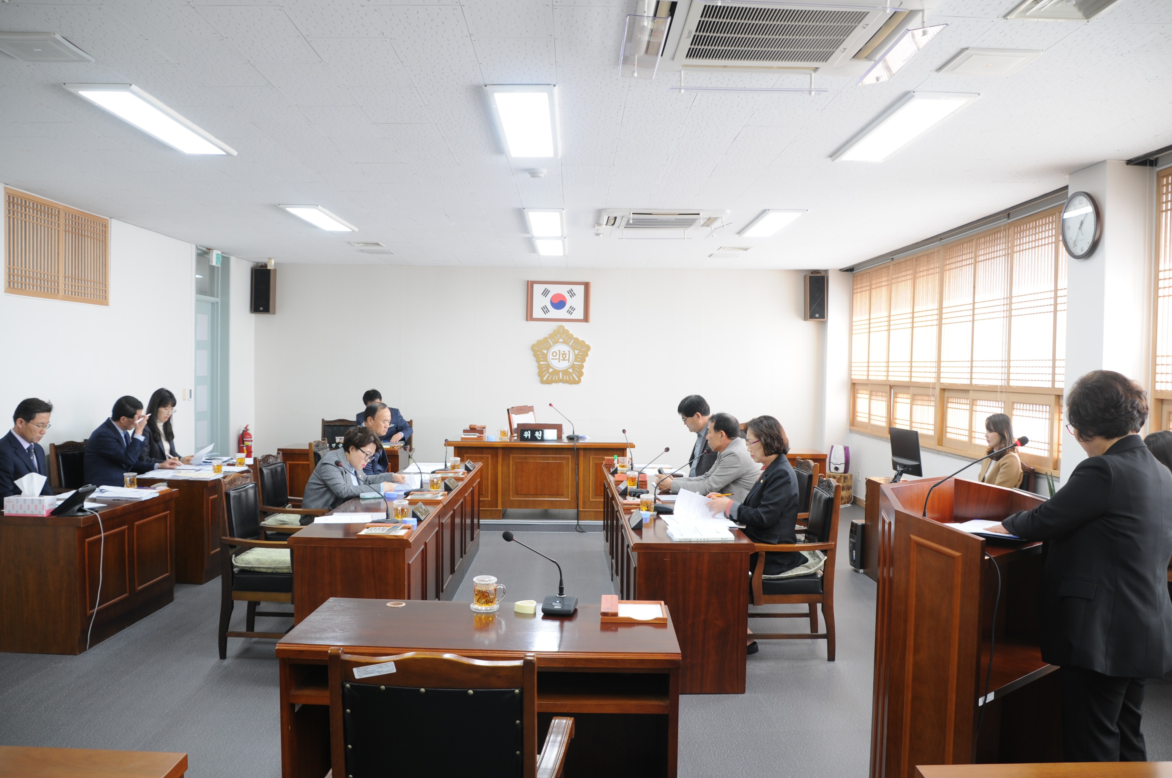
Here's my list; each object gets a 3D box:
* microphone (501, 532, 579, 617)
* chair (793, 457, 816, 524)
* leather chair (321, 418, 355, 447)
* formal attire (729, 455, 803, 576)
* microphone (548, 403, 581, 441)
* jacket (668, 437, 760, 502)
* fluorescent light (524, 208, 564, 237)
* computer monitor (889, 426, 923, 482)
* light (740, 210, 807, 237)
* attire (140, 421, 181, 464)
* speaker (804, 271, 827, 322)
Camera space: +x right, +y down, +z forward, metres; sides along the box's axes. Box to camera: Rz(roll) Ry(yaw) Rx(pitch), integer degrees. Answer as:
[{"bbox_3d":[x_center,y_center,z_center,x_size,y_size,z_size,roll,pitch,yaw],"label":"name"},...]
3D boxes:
[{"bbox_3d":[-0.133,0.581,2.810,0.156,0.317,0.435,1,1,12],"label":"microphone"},{"bbox_3d":[1.198,0.949,5.934,0.600,0.955,0.560,1,1,-1],"label":"chair"},{"bbox_3d":[-2.801,0.842,9.808,0.570,0.980,0.570,1,1,-1],"label":"leather chair"},{"bbox_3d":[0.996,0.733,5.010,0.410,0.700,0.440,1,1,-8],"label":"formal attire"},{"bbox_3d":[-0.186,0.319,8.549,0.273,0.341,0.307,0,2,-28],"label":"microphone"},{"bbox_3d":[0.887,0.613,5.809,0.680,0.580,0.520,1,1,-1],"label":"jacket"},{"bbox_3d":[-0.337,-1.393,7.491,0.320,0.056,1.200,1,1,-1],"label":"fluorescent light"},{"bbox_3d":[2.304,0.495,6.537,0.190,0.390,0.380,1,1,-12],"label":"computer monitor"},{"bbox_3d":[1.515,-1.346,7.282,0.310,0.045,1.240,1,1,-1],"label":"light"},{"bbox_3d":[-3.550,0.545,7.311,0.330,0.580,0.410,1,1,30],"label":"attire"},{"bbox_3d":[2.677,-1.052,10.227,0.220,0.535,0.220,1,1,-1],"label":"speaker"}]

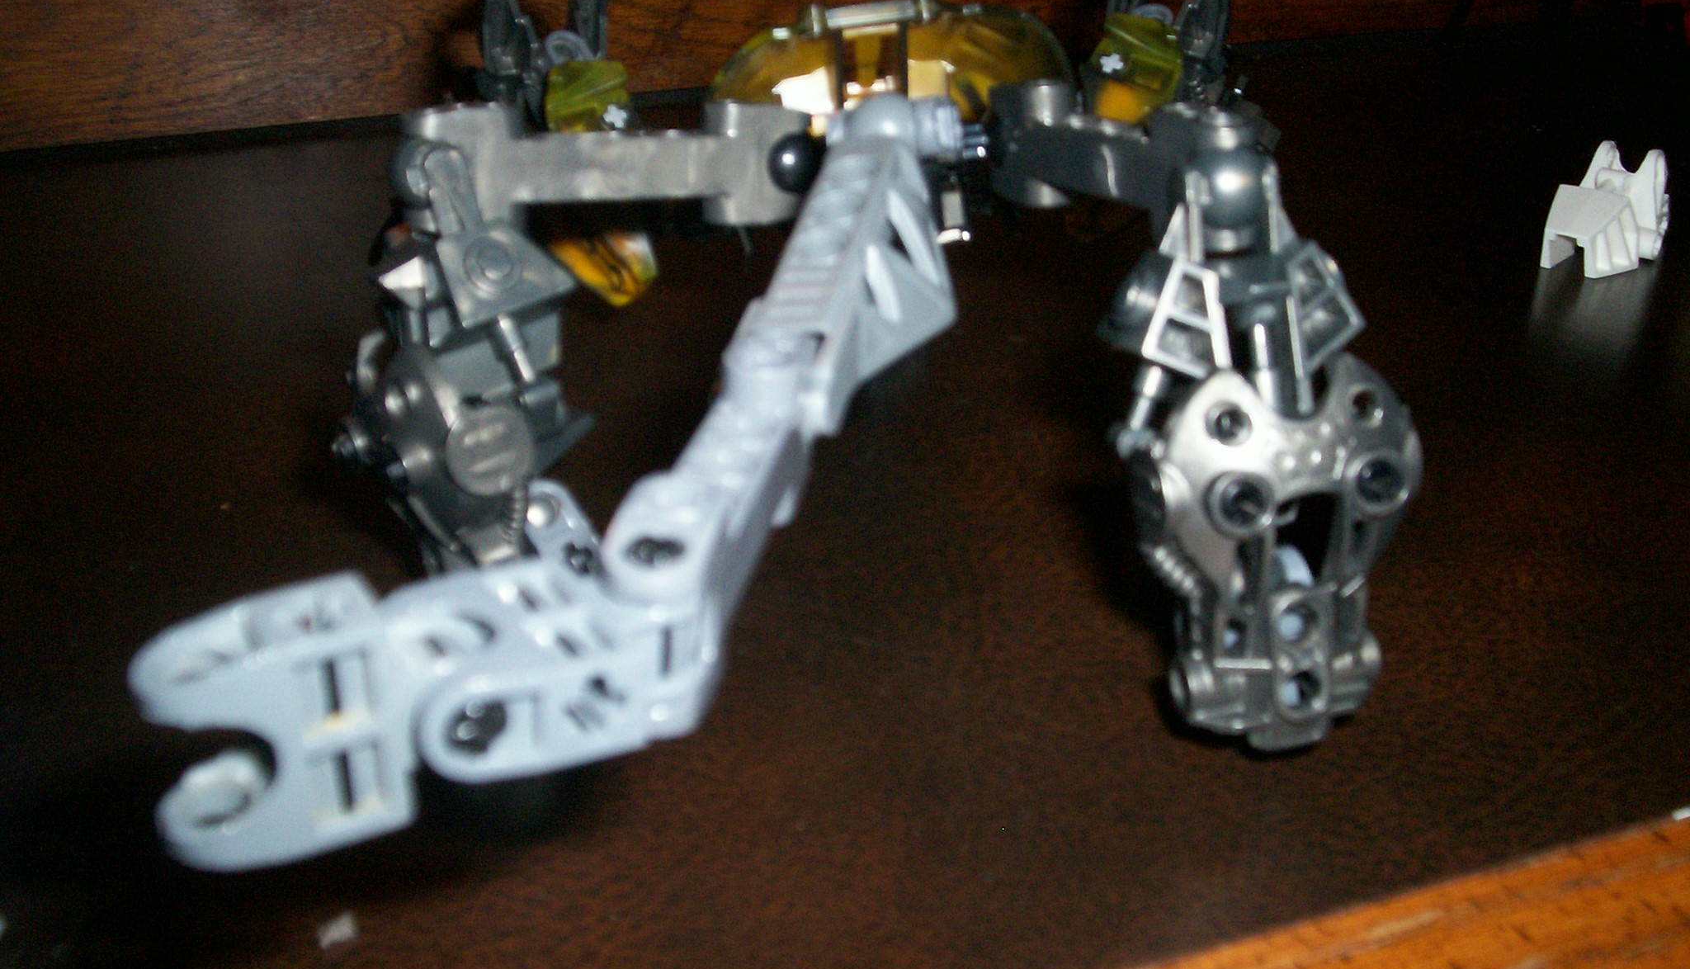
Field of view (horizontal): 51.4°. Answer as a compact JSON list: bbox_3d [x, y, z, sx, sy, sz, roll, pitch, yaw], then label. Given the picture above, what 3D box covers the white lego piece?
[{"bbox_3d":[0.159,-0.058,0.368,0.027,0.023,0.017,-22,32,-40],"label":"white lego piece"}]

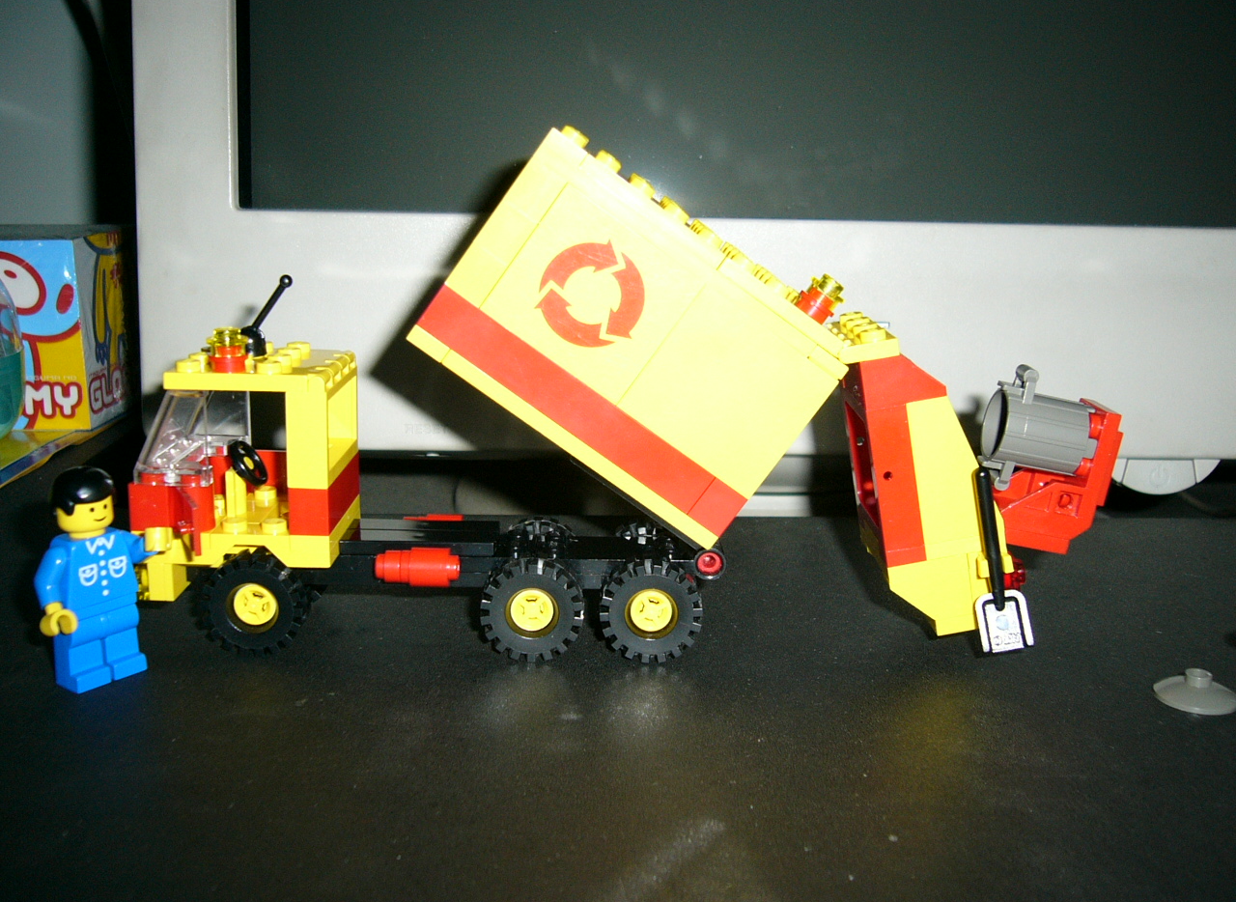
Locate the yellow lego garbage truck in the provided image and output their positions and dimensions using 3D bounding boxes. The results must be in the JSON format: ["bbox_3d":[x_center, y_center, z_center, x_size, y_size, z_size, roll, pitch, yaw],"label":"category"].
[{"bbox_3d":[0.002,-0.013,0.261,0.200,0.106,0.041,1,12,-1],"label":"yellow lego garbage truck"}]

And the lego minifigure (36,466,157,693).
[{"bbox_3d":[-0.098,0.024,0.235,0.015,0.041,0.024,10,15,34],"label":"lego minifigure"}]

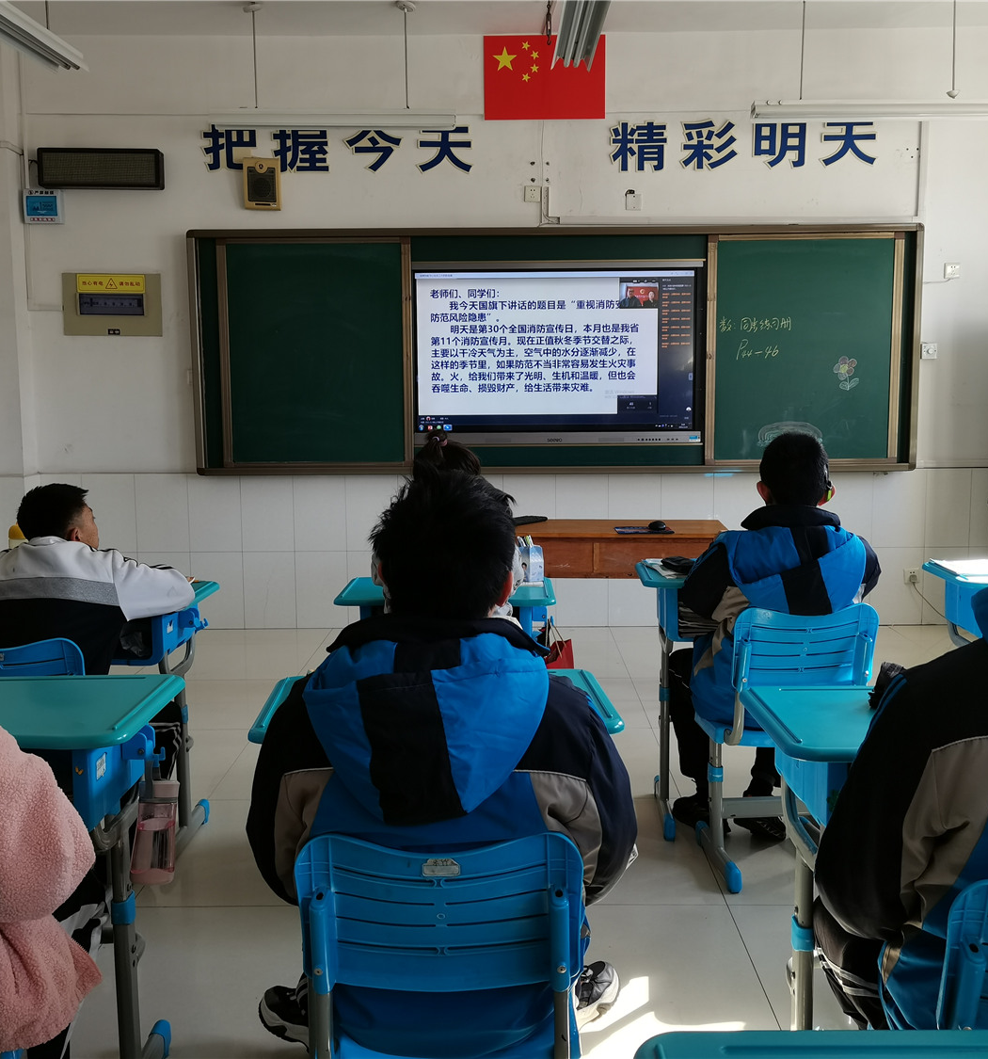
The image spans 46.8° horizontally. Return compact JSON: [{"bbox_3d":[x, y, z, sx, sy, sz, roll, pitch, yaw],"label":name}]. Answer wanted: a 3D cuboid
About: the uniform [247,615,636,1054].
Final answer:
[{"bbox_3d":[-0.074,0.405,1.802,0.570,0.640,0.480,0,7,1],"label":"uniform"}]

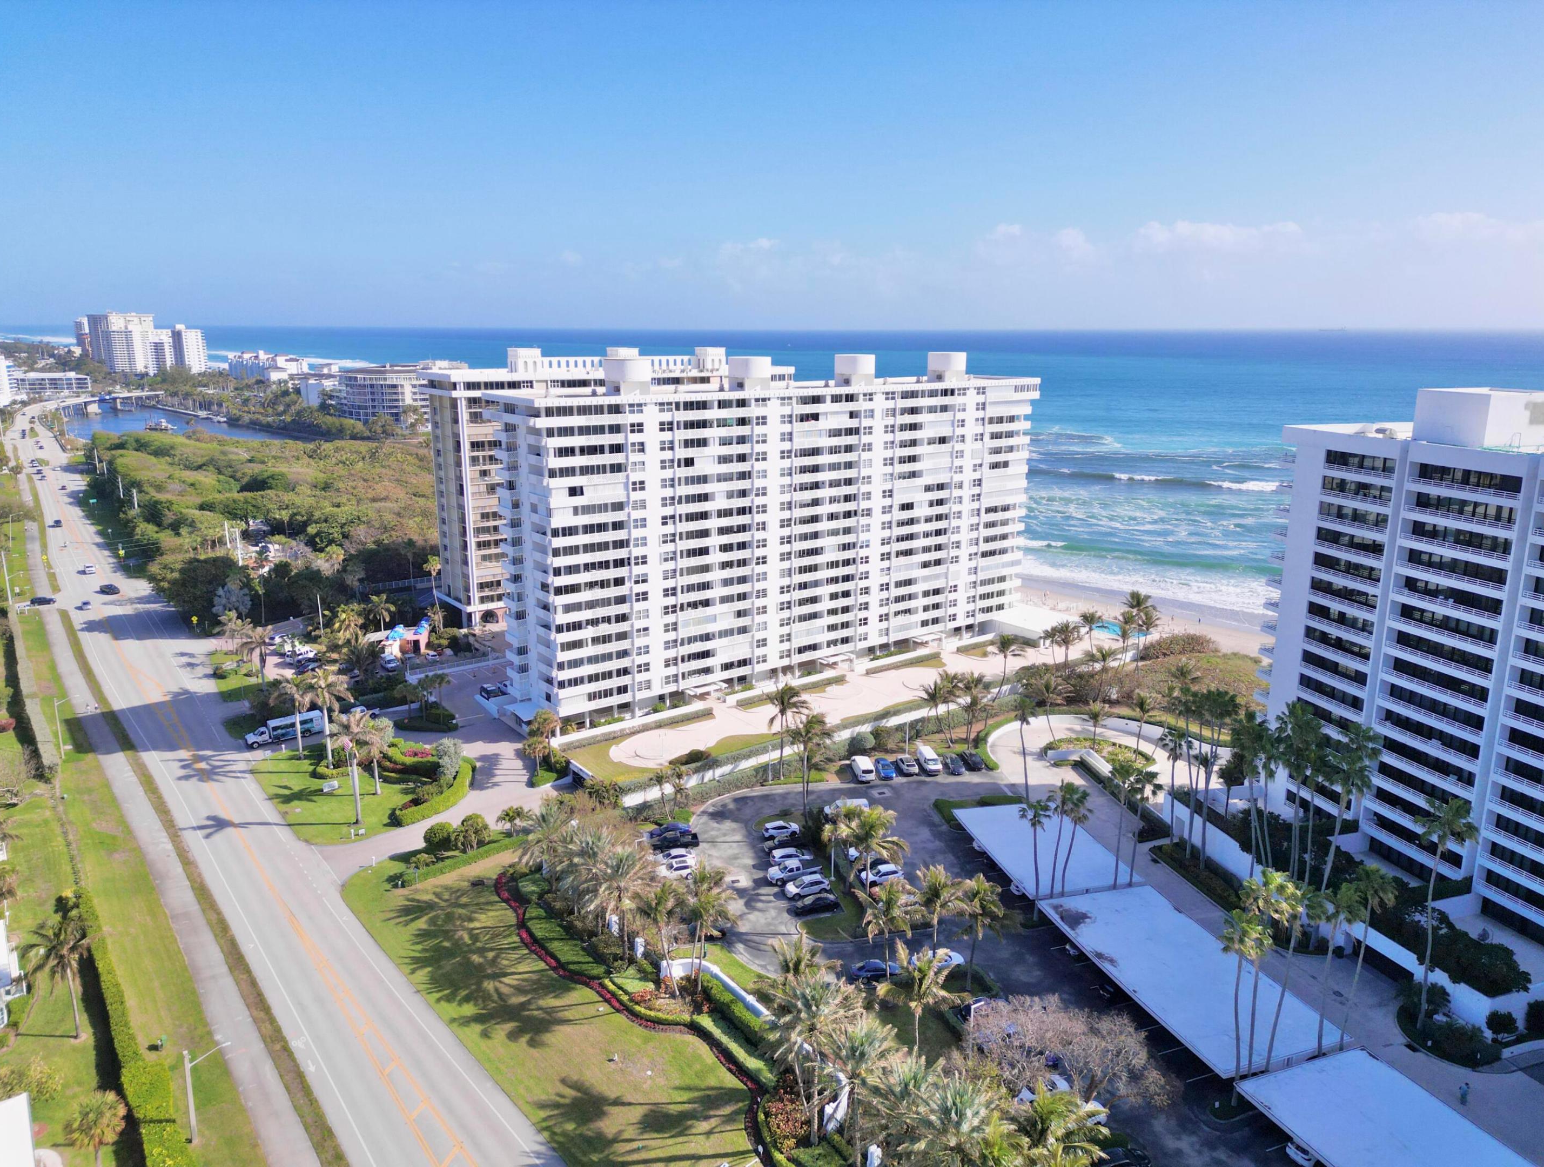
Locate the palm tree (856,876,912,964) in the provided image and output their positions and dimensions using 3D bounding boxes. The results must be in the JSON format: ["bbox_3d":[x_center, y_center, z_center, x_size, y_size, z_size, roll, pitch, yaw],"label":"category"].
[{"bbox_3d":[10.042,30.340,91.375,6.300,12.308,6.300,2,14,7],"label":"palm tree"}]

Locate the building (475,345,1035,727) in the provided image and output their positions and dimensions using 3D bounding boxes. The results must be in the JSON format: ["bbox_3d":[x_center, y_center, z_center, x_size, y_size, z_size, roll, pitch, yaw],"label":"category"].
[{"bbox_3d":[4.074,-12.290,185.429,101.600,52.000,18.930,-10,17,-36],"label":"building"}]

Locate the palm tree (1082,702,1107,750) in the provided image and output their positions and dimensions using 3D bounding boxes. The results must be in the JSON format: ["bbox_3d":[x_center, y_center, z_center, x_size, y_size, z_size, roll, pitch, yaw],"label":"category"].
[{"bbox_3d":[44.574,19.762,148.720,4.000,7.000,4.000,0,13,0],"label":"palm tree"}]

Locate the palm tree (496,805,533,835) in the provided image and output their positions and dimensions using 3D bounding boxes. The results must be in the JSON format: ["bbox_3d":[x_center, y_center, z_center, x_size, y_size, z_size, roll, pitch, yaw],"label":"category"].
[{"bbox_3d":[-28.499,26.383,119.740,3.800,3.810,3.800,0,13,0],"label":"palm tree"}]

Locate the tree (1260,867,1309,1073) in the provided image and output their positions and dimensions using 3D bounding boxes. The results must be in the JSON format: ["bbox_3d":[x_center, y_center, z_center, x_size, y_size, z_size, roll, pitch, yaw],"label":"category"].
[{"bbox_3d":[37.015,29.809,79.204,3.900,19.152,3.700,7,15,27],"label":"tree"}]

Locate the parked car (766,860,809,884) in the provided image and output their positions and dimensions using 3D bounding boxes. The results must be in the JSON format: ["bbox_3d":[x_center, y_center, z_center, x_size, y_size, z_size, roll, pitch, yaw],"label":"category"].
[{"bbox_3d":[2.447,30.574,113.892,5.400,1.750,1.900,-6,15,-24],"label":"parked car"}]

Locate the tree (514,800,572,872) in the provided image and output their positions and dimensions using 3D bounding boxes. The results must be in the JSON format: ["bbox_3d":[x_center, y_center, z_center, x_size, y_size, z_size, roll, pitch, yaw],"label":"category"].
[{"bbox_3d":[-22.730,26.762,108.990,6.400,10.882,6.400,-3,14,-12],"label":"tree"}]

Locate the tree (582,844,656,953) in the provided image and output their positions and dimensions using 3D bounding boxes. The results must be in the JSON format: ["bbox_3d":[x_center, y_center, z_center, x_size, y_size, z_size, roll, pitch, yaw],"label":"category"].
[{"bbox_3d":[-13.330,29.386,97.365,6.200,10.500,6.200,0,13,0],"label":"tree"}]

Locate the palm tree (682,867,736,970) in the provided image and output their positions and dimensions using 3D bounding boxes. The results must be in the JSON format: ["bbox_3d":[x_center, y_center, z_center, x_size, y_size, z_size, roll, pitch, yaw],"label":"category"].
[{"bbox_3d":[-5.589,29.205,92.675,4.700,11.030,4.700,0,13,0],"label":"palm tree"}]

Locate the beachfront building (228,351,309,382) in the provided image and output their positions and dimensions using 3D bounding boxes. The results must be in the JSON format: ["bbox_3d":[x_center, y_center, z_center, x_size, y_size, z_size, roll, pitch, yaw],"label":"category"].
[{"bbox_3d":[-417.561,-171.465,893.312,32.000,30.000,125.000,-10,17,-37],"label":"beachfront building"}]

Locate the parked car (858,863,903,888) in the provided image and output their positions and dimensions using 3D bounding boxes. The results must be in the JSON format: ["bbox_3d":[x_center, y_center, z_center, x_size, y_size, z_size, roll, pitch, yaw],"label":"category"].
[{"bbox_3d":[11.670,30.713,113.628,4.550,1.680,1.870,-5,15,-22],"label":"parked car"}]

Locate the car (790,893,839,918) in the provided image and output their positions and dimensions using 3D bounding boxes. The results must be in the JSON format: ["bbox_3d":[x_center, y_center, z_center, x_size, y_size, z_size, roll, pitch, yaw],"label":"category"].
[{"bbox_3d":[4.340,31.603,107.514,4.800,1.480,1.870,-6,15,-23],"label":"car"}]

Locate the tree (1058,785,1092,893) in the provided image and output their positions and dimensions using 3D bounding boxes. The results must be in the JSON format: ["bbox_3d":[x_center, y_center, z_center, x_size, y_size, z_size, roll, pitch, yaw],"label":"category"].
[{"bbox_3d":[29.042,26.144,104.184,3.400,14.561,3.100,4,14,16],"label":"tree"}]

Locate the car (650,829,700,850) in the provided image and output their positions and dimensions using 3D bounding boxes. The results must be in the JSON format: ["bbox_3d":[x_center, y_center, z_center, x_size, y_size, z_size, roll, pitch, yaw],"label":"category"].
[{"bbox_3d":[-10.525,28.087,116.912,5.700,1.900,1.980,-1,14,-5],"label":"car"}]

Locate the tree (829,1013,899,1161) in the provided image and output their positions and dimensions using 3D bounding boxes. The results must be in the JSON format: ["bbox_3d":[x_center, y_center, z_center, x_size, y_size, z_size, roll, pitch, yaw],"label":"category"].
[{"bbox_3d":[6.044,33.663,70.383,5.200,12.790,5.200,0,13,0],"label":"tree"}]

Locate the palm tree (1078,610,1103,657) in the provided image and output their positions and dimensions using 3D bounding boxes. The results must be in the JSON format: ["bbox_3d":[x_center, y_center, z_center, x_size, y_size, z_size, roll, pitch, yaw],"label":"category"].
[{"bbox_3d":[55.565,9.439,187.505,4.400,9.200,4.400,0,13,0],"label":"palm tree"}]

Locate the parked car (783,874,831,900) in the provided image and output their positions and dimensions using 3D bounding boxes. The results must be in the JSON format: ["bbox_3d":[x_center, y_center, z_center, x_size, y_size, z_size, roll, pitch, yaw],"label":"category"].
[{"bbox_3d":[3.607,30.328,108.124,4.720,1.700,1.920,-5,14,-19],"label":"parked car"}]

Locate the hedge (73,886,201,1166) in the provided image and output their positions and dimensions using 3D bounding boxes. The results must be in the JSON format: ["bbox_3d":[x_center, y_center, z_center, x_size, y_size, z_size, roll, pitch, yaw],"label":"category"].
[{"bbox_3d":[-54.022,34.744,89.487,2.500,1.500,49.000,-10,17,-37],"label":"hedge"}]

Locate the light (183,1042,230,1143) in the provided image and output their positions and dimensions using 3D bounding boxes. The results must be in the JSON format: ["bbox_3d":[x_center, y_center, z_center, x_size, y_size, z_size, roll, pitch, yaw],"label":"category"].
[{"bbox_3d":[-40.159,36.167,77.093,3.336,7.436,0.400,-10,17,-36],"label":"light"}]

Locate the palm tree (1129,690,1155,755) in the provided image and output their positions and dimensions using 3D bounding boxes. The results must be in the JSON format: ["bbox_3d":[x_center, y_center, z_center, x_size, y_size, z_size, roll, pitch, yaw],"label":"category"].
[{"bbox_3d":[48.135,18.560,141.123,3.500,9.450,3.500,0,13,0],"label":"palm tree"}]

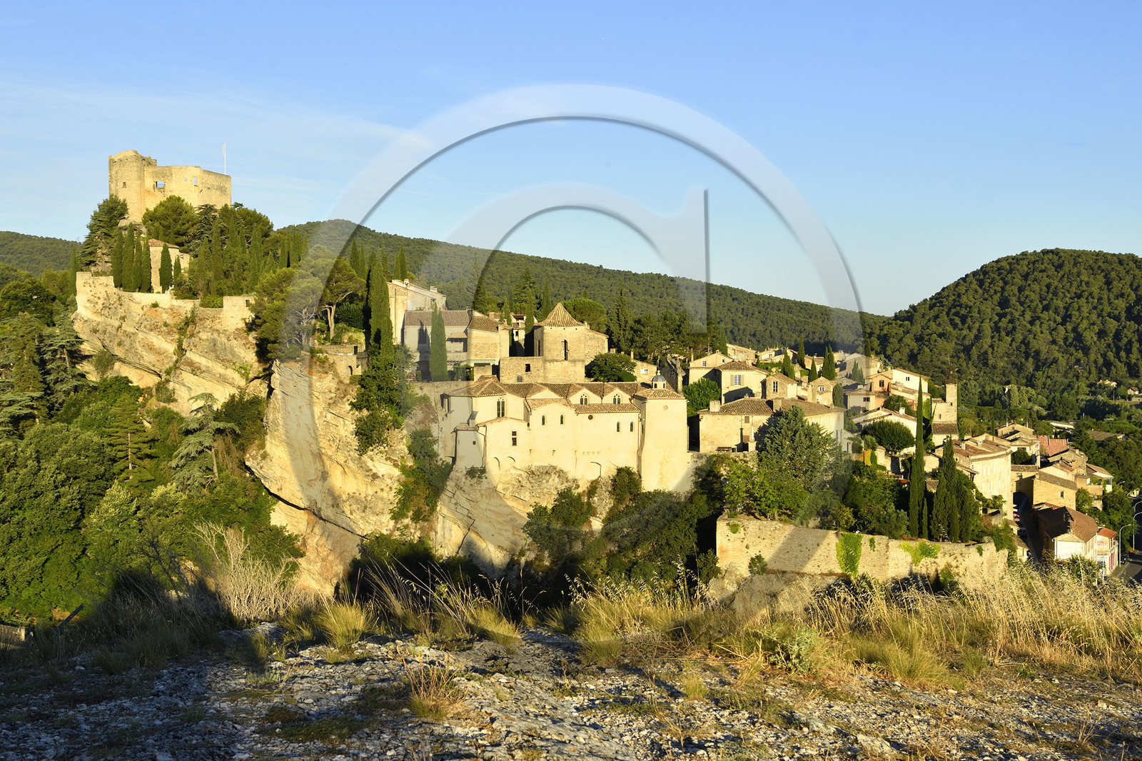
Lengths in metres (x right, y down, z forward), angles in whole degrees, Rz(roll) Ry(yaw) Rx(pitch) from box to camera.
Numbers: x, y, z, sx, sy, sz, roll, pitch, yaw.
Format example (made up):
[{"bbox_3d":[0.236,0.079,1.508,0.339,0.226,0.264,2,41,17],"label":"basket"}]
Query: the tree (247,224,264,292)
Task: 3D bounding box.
[{"bbox_3d":[-58.230,-22.720,281.000,2.900,12.400,2.900,-1,3,-12],"label":"tree"}]

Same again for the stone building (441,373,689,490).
[{"bbox_3d":[-1.100,6.400,205.000,31.000,15.000,14.500,0,1,-10],"label":"stone building"}]

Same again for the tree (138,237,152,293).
[{"bbox_3d":[-77.440,-20.990,277.000,2.350,10.220,2.350,0,0,0],"label":"tree"}]

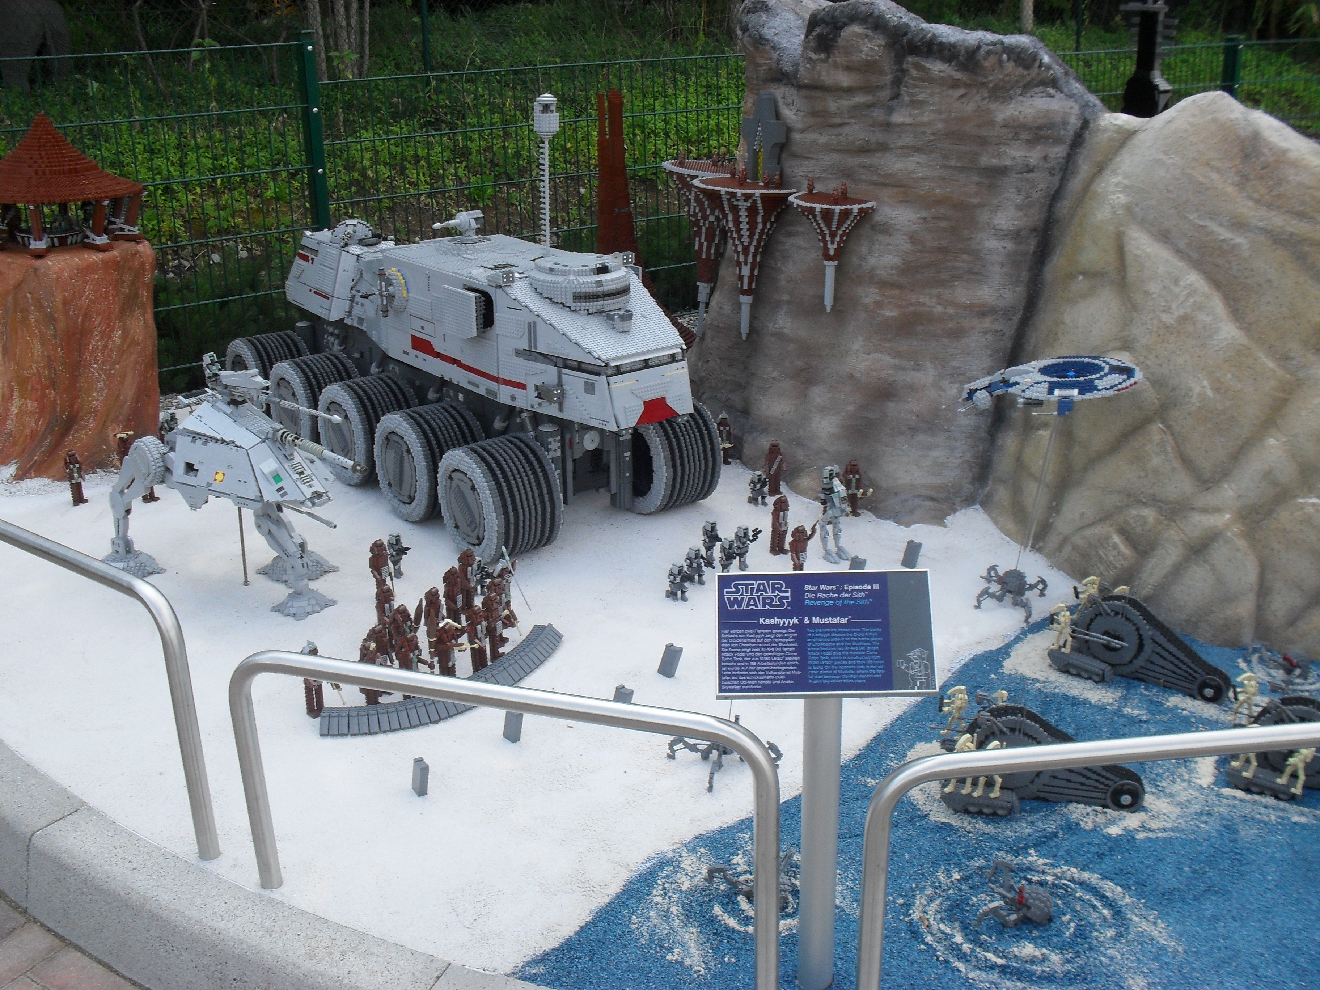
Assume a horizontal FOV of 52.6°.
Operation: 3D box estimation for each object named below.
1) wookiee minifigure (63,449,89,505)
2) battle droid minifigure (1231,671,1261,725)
[{"bbox_3d":[-1.525,-0.049,3.465,0.045,0.147,0.056,17,28,37],"label":"wookiee minifigure"},{"bbox_3d":[0.997,0.345,2.264,0.050,0.094,0.040,12,25,32],"label":"battle droid minifigure"}]

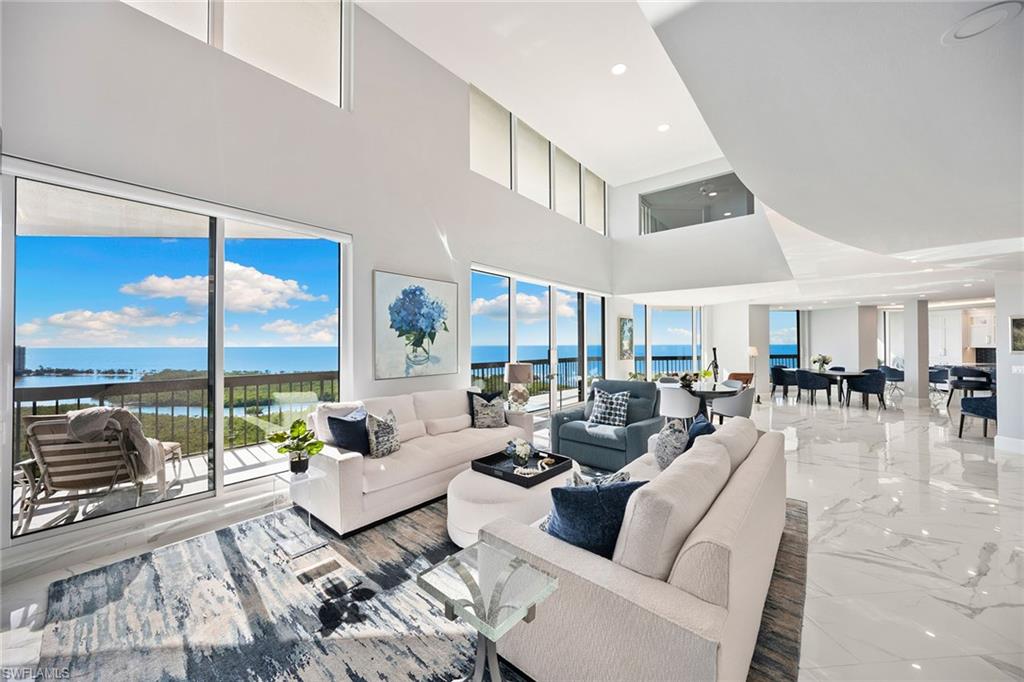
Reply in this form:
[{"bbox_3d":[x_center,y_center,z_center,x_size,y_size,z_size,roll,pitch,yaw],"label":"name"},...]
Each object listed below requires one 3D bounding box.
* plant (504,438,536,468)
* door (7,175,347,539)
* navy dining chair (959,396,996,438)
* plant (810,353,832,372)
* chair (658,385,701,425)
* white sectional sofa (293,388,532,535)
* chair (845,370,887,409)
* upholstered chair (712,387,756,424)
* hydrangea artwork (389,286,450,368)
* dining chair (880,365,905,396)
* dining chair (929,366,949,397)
[{"bbox_3d":[0.066,0.908,3.020,0.240,0.215,0.255,0,-1,0],"label":"plant"},{"bbox_3d":[-2.700,0.123,3.380,0.100,2.520,2.380,-1,-1,42],"label":"door"},{"bbox_3d":[7.050,1.071,5.302,0.580,0.810,0.600,0,-1,5],"label":"navy dining chair"},{"bbox_3d":[7.374,0.512,8.806,0.460,0.500,0.470,-1,-1,41],"label":"plant"},{"bbox_3d":[2.620,1.094,5.750,0.580,0.800,0.590,0,-1,-38],"label":"chair"},{"bbox_3d":[-0.870,1.044,3.956,0.967,0.880,2.329,-1,-1,41],"label":"white sectional sofa"},{"bbox_3d":[7.900,1.081,8.260,0.580,0.830,0.580,0,-1,-20],"label":"chair"},{"bbox_3d":[3.430,1.087,5.676,0.550,0.800,0.570,0,-1,-42],"label":"upholstered chair"},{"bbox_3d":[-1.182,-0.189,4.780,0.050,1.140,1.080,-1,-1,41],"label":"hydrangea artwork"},{"bbox_3d":[11.003,1.112,10.651,0.600,0.800,0.620,-1,-1,41],"label":"dining chair"},{"bbox_3d":[11.860,1.110,10.360,0.570,0.780,0.570,0,-1,-37],"label":"dining chair"}]

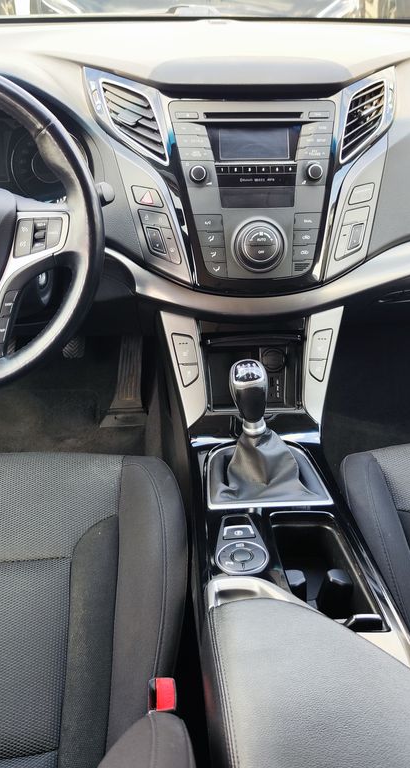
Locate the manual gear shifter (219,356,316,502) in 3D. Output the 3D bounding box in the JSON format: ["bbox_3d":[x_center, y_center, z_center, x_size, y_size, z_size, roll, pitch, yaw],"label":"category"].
[{"bbox_3d":[0.066,0.040,0.837,0.115,0.172,0.100,-2,35,-4],"label":"manual gear shifter"}]

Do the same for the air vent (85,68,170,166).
[{"bbox_3d":[-0.103,-0.352,0.897,0.130,0.122,0.048,14,7,18],"label":"air vent"}]

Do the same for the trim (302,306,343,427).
[{"bbox_3d":[0.162,-0.024,0.942,0.062,0.162,0.023,-2,7,-4],"label":"trim"}]

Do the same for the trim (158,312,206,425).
[{"bbox_3d":[-0.026,-0.024,0.959,0.050,0.166,0.025,-10,10,1],"label":"trim"}]

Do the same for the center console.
[{"bbox_3d":[0.066,-0.246,0.894,0.216,0.240,0.040,-2,8,-5],"label":"center console"}]

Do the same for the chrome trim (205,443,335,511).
[{"bbox_3d":[0.077,0.114,0.876,0.155,0.018,0.113,-2,38,-4],"label":"chrome trim"}]

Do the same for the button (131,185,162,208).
[{"bbox_3d":[-0.073,-0.242,0.882,0.040,0.026,0.016,9,8,9],"label":"button"}]

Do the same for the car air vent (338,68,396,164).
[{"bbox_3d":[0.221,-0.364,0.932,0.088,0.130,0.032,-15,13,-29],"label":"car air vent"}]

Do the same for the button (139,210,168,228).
[{"bbox_3d":[-0.066,-0.213,0.883,0.040,0.022,0.016,9,8,9],"label":"button"}]

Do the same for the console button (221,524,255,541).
[{"bbox_3d":[0.042,0.185,0.843,0.042,0.014,0.026,-2,38,-5],"label":"console button"}]

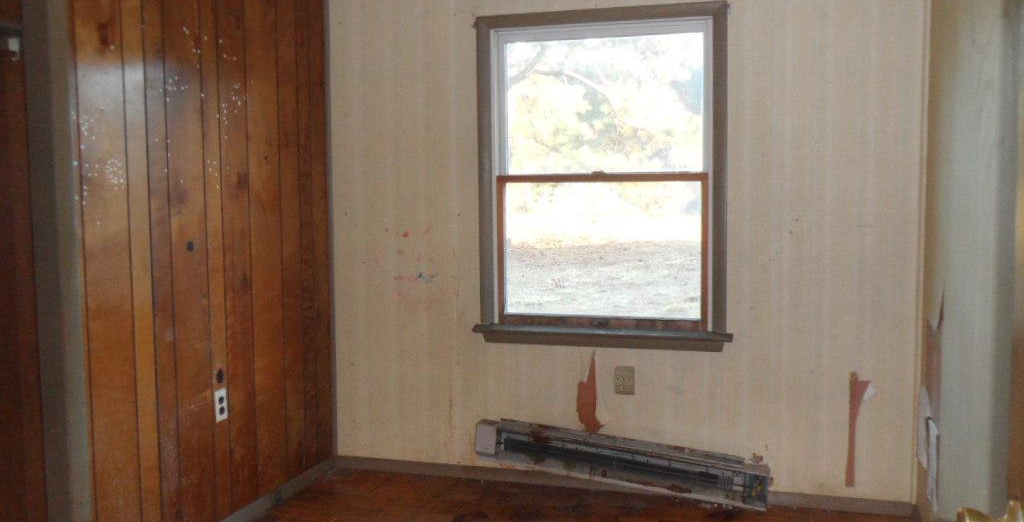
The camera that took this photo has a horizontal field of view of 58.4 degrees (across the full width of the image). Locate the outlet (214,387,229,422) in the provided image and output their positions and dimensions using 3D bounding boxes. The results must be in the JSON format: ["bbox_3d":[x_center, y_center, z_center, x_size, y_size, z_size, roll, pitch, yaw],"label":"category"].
[{"bbox_3d":[-1.085,0.541,3.438,0.010,0.115,0.071,1,5,18],"label":"outlet"}]

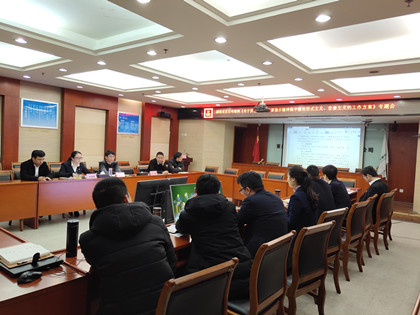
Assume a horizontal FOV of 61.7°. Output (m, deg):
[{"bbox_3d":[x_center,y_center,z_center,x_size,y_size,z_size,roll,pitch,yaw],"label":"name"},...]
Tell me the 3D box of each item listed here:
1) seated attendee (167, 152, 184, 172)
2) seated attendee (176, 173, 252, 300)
[{"bbox_3d":[-0.981,0.523,9.864,0.700,1.300,0.520,3,1,18],"label":"seated attendee"},{"bbox_3d":[-0.035,0.746,2.414,0.580,1.280,0.760,2,1,-32],"label":"seated attendee"}]

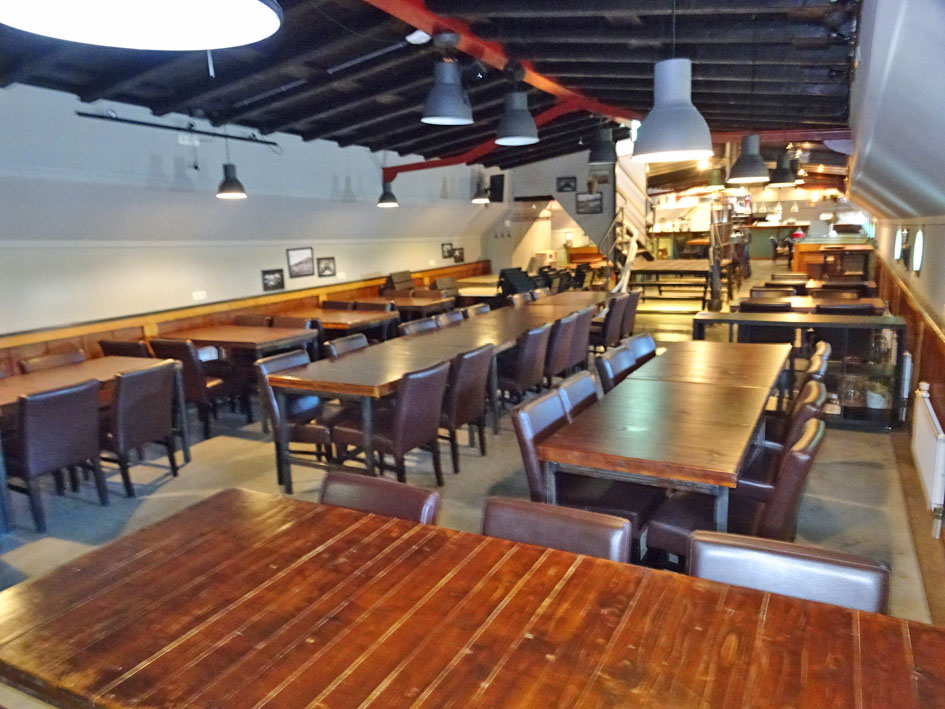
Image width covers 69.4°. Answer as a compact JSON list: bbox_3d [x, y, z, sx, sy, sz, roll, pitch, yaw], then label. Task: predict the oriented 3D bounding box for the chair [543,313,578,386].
[{"bbox_3d":[0.581,0.061,6.051,0.610,0.830,0.450,4,13,28],"label":"chair"}]

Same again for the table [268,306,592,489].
[{"bbox_3d":[-0.026,0.203,5.589,0.828,0.775,3.560,4,13,28],"label":"table"}]

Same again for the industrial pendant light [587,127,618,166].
[{"bbox_3d":[1.653,-2.642,8.629,0.390,0.450,0.390,3,12,28],"label":"industrial pendant light"}]

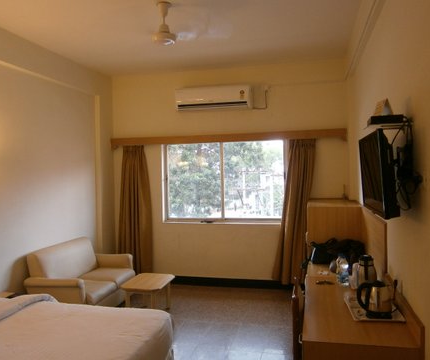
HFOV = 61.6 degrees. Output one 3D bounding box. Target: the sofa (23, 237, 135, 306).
[{"bbox_3d":[-1.410,1.123,3.947,0.784,0.800,1.248,-1,2,15],"label":"sofa"}]

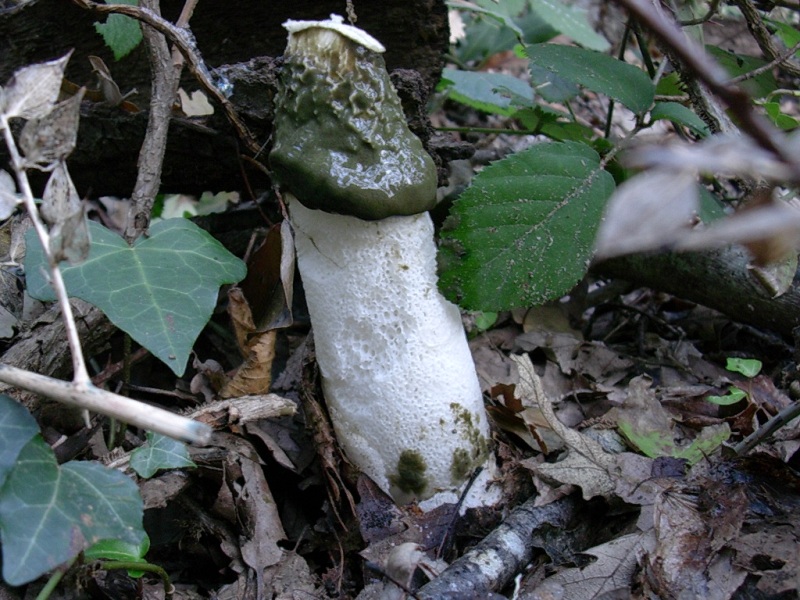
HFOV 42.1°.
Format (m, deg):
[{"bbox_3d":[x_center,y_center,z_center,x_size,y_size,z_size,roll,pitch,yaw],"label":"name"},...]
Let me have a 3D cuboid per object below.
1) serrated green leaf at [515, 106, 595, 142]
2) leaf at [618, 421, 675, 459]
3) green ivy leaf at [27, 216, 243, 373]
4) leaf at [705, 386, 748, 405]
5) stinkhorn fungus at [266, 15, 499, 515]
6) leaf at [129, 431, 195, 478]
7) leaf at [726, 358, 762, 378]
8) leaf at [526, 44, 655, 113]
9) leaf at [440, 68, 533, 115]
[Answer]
[{"bbox_3d":[0.053,-0.060,0.355,0.030,0.006,0.022,12,33,20],"label":"serrated green leaf"},{"bbox_3d":[0.079,0.045,0.335,0.018,0.005,0.018,13,33,21],"label":"leaf"},{"bbox_3d":[-0.079,-0.001,0.310,0.065,0.010,0.055,-13,55,-13],"label":"green ivy leaf"},{"bbox_3d":[0.113,0.033,0.360,0.014,0.004,0.010,-15,33,-23],"label":"leaf"},{"bbox_3d":[-0.003,-0.007,0.291,0.047,0.139,0.046,-11,12,0],"label":"stinkhorn fungus"},{"bbox_3d":[-0.072,0.047,0.315,0.018,0.004,0.020,-19,47,-27],"label":"leaf"},{"bbox_3d":[0.126,0.025,0.380,0.012,0.004,0.012,-19,36,-29],"label":"leaf"},{"bbox_3d":[0.059,-0.068,0.320,0.043,0.007,0.028,28,37,25],"label":"leaf"},{"bbox_3d":[0.030,-0.073,0.365,0.033,0.006,0.024,11,32,18],"label":"leaf"}]

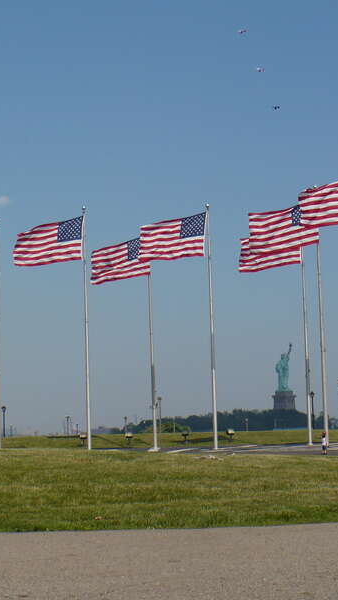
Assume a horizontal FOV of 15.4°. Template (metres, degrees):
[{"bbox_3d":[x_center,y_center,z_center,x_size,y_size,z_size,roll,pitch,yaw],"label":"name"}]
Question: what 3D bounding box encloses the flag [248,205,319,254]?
[{"bbox_3d":[6.976,-4.519,75.446,4.320,3.560,0.500,-1,-6,-7],"label":"flag"}]

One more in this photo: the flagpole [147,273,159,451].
[{"bbox_3d":[-1.241,2.693,90.182,0.270,16.200,0.270,-2,-6,0],"label":"flagpole"}]

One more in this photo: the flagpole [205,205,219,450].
[{"bbox_3d":[2.840,1.690,82.151,0.270,16.200,0.270,-2,-6,0],"label":"flagpole"}]

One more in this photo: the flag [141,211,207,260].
[{"bbox_3d":[0.290,-4.027,80.504,4.310,3.100,0.500,-1,-6,-7],"label":"flag"}]

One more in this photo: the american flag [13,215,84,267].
[{"bbox_3d":[-7.379,-3.598,76.423,4.227,3.004,0.600,-1,-6,-9],"label":"american flag"}]

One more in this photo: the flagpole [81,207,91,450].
[{"bbox_3d":[-5.342,1.895,81.365,0.270,16.200,0.270,-2,-6,0],"label":"flagpole"}]

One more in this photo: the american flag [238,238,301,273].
[{"bbox_3d":[6.861,-3.592,84.568,4.360,3.520,0.500,-1,-6,-7],"label":"american flag"}]

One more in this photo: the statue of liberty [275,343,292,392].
[{"bbox_3d":[107.812,63.281,1170.000,14.000,46.000,12.000,-7,-7,38],"label":"statue of liberty"}]

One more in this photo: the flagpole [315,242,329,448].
[{"bbox_3d":[9.143,0.921,75.101,0.250,15.600,0.250,-2,-6,0],"label":"flagpole"}]

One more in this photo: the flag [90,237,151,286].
[{"bbox_3d":[-3.523,-2.887,91.208,4.400,3.400,0.800,-3,-6,12],"label":"flag"}]

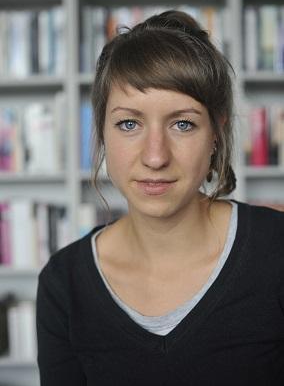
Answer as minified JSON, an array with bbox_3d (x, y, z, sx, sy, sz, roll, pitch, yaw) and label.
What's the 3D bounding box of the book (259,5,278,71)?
[{"bbox_3d":[0.423,-0.520,2.040,0.054,0.220,0.155,-1,0,0],"label":"book"}]

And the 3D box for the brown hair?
[{"bbox_3d":[0.029,-0.110,0.800,0.192,0.275,0.230,-1,0,7],"label":"brown hair"}]

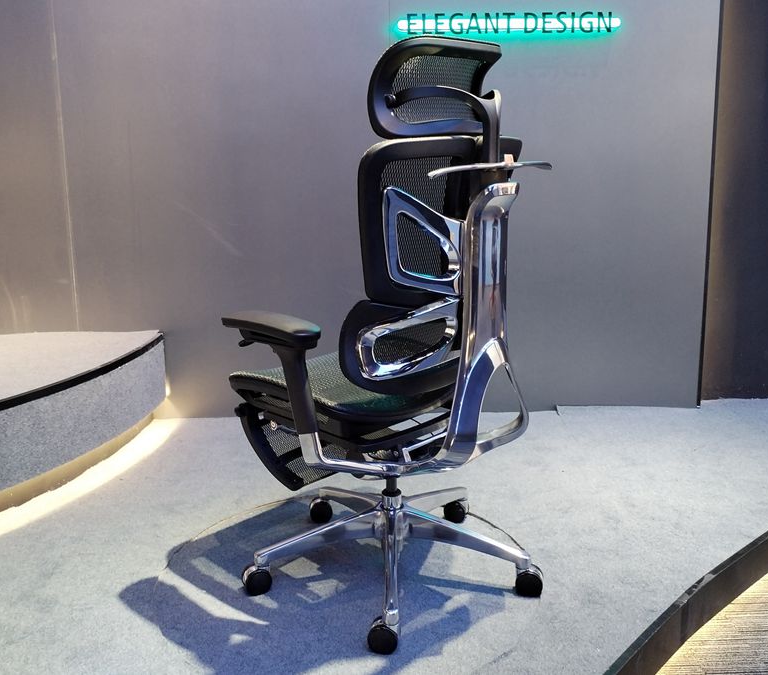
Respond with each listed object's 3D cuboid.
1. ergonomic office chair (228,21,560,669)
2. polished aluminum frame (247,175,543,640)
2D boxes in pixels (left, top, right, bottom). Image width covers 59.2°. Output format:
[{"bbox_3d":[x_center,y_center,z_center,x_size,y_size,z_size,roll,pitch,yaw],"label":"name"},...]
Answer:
[{"bbox_3d":[0.011,-0.009,1.600,0.701,1.220,0.741,-10,14,-43],"label":"ergonomic office chair"},{"bbox_3d":[0.022,0.121,1.620,0.690,0.948,0.726,-10,14,-43],"label":"polished aluminum frame"}]

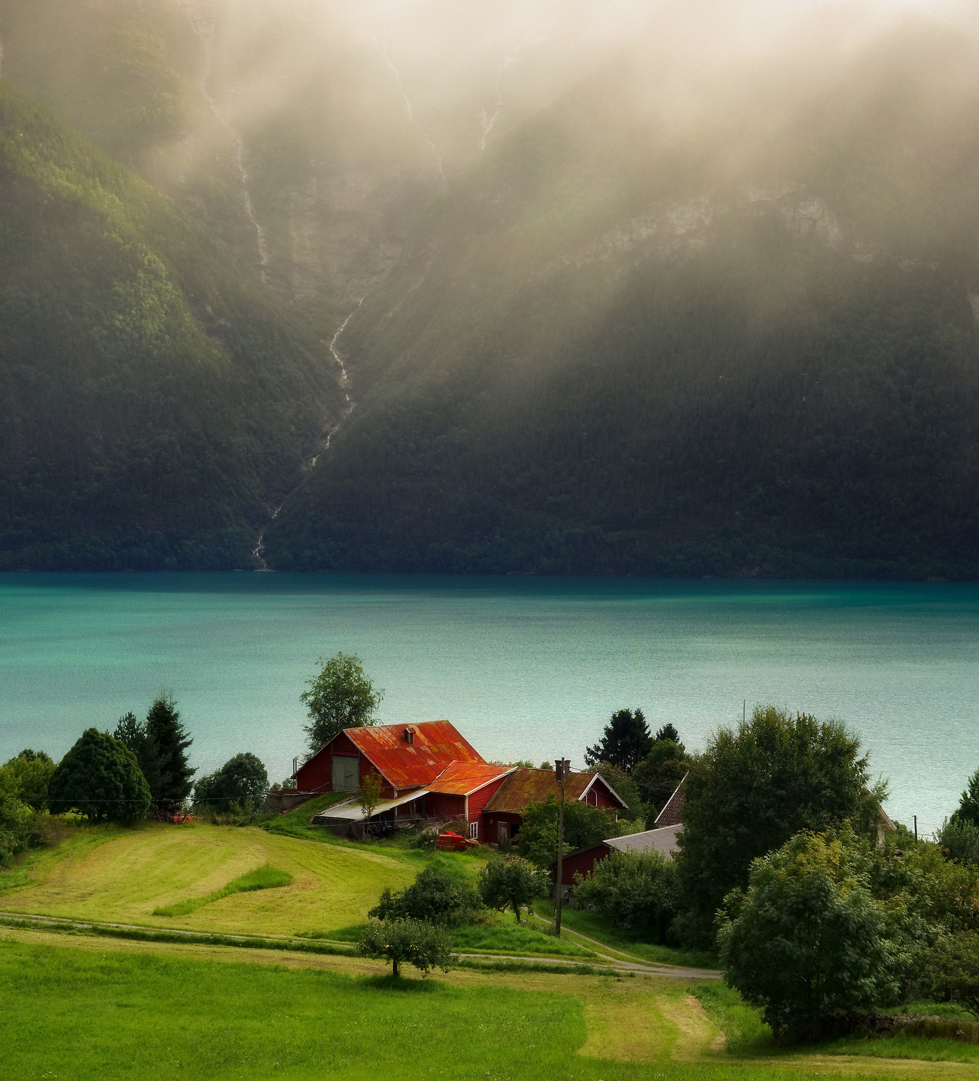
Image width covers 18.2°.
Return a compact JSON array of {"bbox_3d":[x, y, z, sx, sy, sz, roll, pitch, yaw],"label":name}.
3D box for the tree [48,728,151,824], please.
[{"bbox_3d":[-27.263,16.515,214.000,7.170,6.819,6.811,0,2,0],"label":"tree"}]

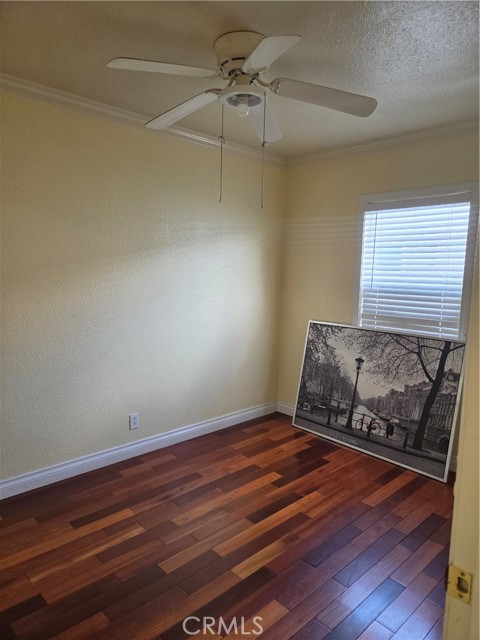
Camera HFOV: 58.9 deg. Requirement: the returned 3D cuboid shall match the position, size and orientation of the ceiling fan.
[{"bbox_3d":[-0.022,-1.118,2.003,1.200,0.305,1.200,-5,10,-43],"label":"ceiling fan"}]

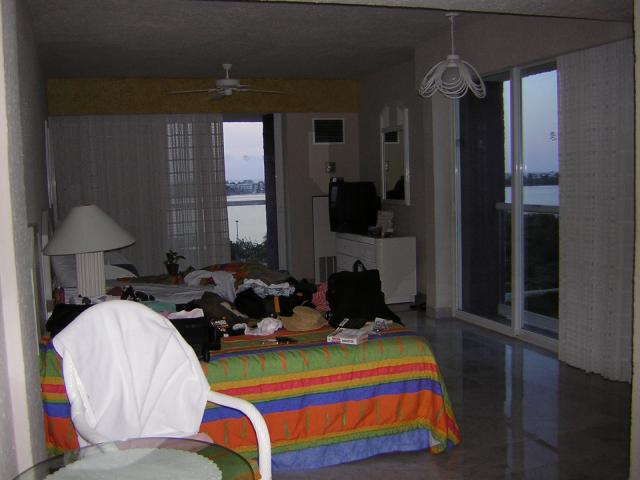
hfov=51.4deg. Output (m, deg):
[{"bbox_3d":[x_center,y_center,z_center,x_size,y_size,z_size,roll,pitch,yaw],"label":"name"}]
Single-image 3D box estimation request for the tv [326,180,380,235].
[{"bbox_3d":[0.433,-0.383,8.073,0.460,0.600,0.600,-5,6,-37],"label":"tv"}]

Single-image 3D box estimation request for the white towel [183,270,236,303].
[{"bbox_3d":[-0.836,0.352,5.038,0.420,0.210,0.380,-3,5,-19],"label":"white towel"}]

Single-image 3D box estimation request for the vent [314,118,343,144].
[{"bbox_3d":[0.108,-1.381,8.473,0.430,0.330,0.040,-3,5,-19],"label":"vent"}]

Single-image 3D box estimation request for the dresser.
[{"bbox_3d":[0.660,0.321,8.078,0.460,0.775,1.339,-3,5,-19],"label":"dresser"}]

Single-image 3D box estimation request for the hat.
[{"bbox_3d":[-0.093,0.449,3.732,0.270,0.120,0.300,-3,5,-19],"label":"hat"}]

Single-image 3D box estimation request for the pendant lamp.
[{"bbox_3d":[1.032,-1.433,5.183,0.590,0.650,0.590,-3,5,-19],"label":"pendant lamp"}]

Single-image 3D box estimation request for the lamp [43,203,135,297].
[{"bbox_3d":[-1.494,0.075,4.314,0.550,0.630,0.550,-3,5,-19],"label":"lamp"}]

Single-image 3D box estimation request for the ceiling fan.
[{"bbox_3d":[-0.975,-1.682,7.018,1.240,0.360,1.240,-3,5,-19],"label":"ceiling fan"}]

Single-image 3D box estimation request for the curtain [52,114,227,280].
[{"bbox_3d":[-2.031,-0.341,7.725,1.973,2.263,0.130,-3,5,-19],"label":"curtain"}]

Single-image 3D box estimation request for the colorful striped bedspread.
[{"bbox_3d":[-0.532,0.798,3.743,1.980,0.600,1.420,-3,5,-19],"label":"colorful striped bedspread"}]

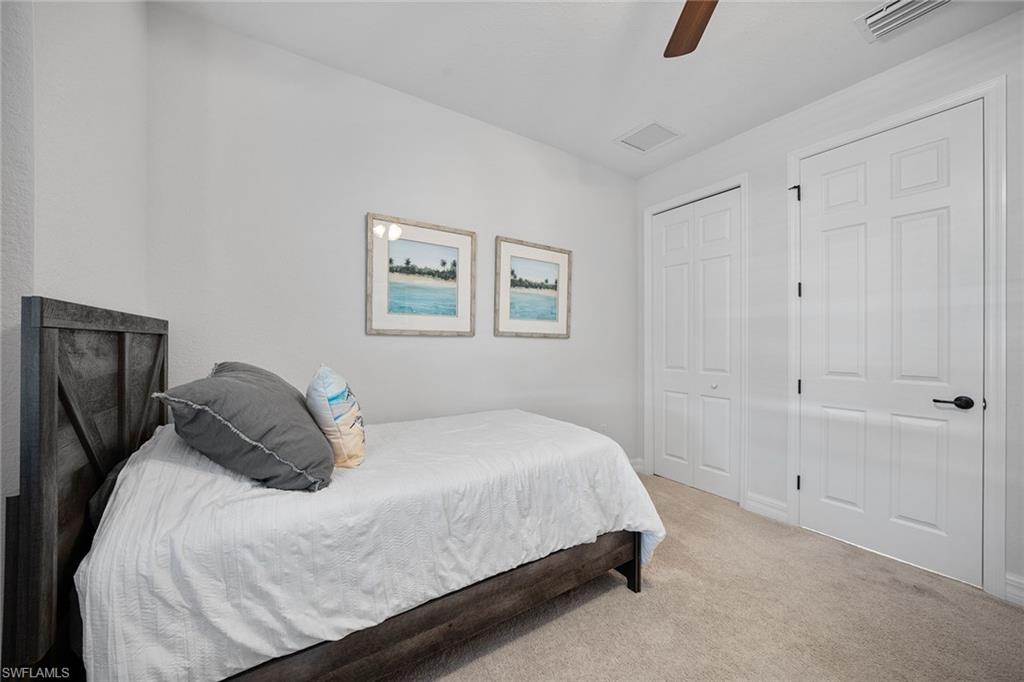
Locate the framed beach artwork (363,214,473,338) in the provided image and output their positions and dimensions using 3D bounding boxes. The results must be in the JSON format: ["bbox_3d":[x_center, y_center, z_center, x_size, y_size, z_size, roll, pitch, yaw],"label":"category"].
[{"bbox_3d":[-0.565,-0.395,2.412,0.726,0.731,0.030,0,0,-33],"label":"framed beach artwork"}]

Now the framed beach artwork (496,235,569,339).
[{"bbox_3d":[0.184,-0.391,2.902,0.736,0.727,0.030,0,0,-33],"label":"framed beach artwork"}]

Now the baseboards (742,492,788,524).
[{"bbox_3d":[1.804,1.184,2.628,0.018,0.140,0.262,0,0,-33],"label":"baseboards"}]

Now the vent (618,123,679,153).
[{"bbox_3d":[1.059,-1.556,2.850,0.345,0.020,0.345,0,0,-33],"label":"vent"}]

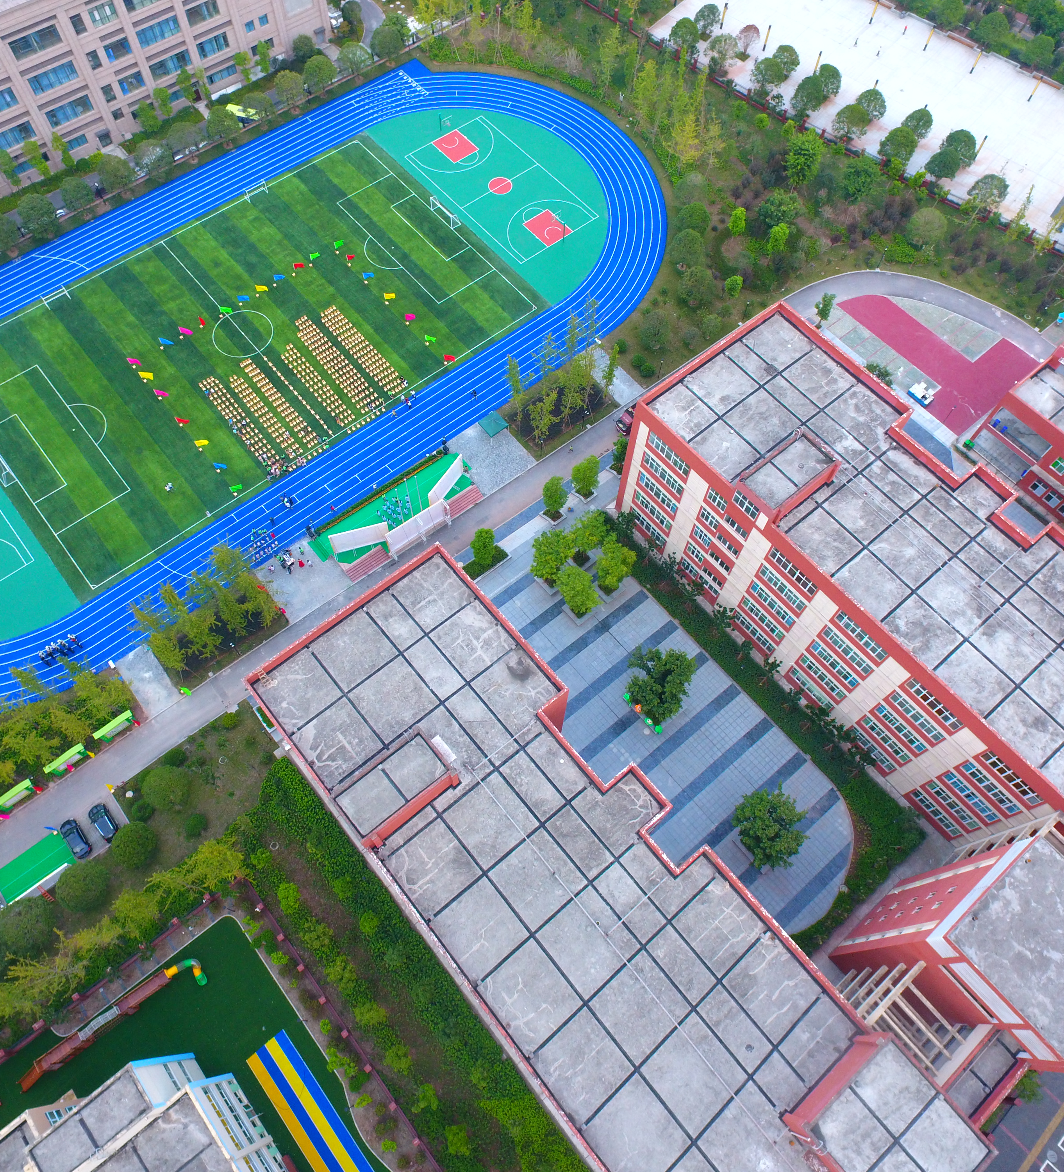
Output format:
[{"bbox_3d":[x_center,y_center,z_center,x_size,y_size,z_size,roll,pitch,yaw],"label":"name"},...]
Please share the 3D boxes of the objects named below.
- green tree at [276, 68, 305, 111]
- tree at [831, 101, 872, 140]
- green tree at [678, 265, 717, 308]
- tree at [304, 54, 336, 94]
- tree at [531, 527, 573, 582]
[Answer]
[{"bbox_3d":[-37.519,-76.777,140.354,4.390,6.490,4.390,1,64,-2],"label":"green tree"},{"bbox_3d":[50.076,-72.345,141.719,5.600,5.600,5.600,1,64,-2],"label":"tree"},{"bbox_3d":[22.932,-41.434,125.601,5.040,6.260,5.040,1,64,-2],"label":"green tree"},{"bbox_3d":[-33.370,-80.330,142.270,4.900,6.700,4.900,4,64,0],"label":"tree"},{"bbox_3d":[2.472,-2.856,104.853,5.000,8.800,5.000,4,64,0],"label":"tree"}]

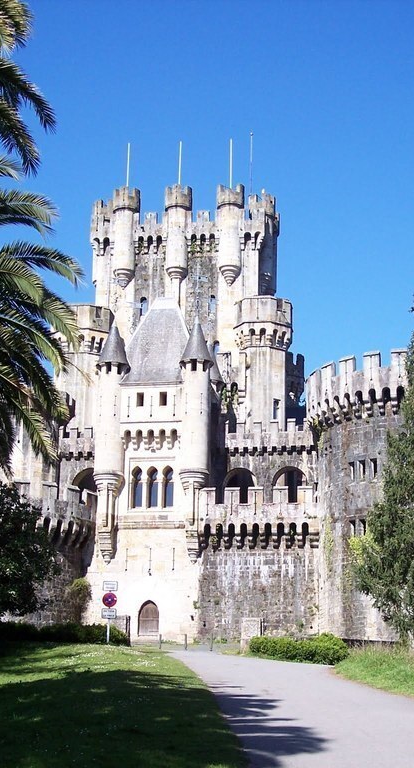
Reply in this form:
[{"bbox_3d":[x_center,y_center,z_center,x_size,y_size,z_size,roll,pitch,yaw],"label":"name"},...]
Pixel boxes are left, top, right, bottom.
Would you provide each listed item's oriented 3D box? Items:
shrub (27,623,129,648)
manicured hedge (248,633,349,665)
[{"bbox_3d":[-5.550,10.356,47.899,4.300,1.000,1.400,-1,-11,3],"label":"shrub"},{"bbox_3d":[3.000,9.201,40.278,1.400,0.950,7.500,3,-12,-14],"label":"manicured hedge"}]

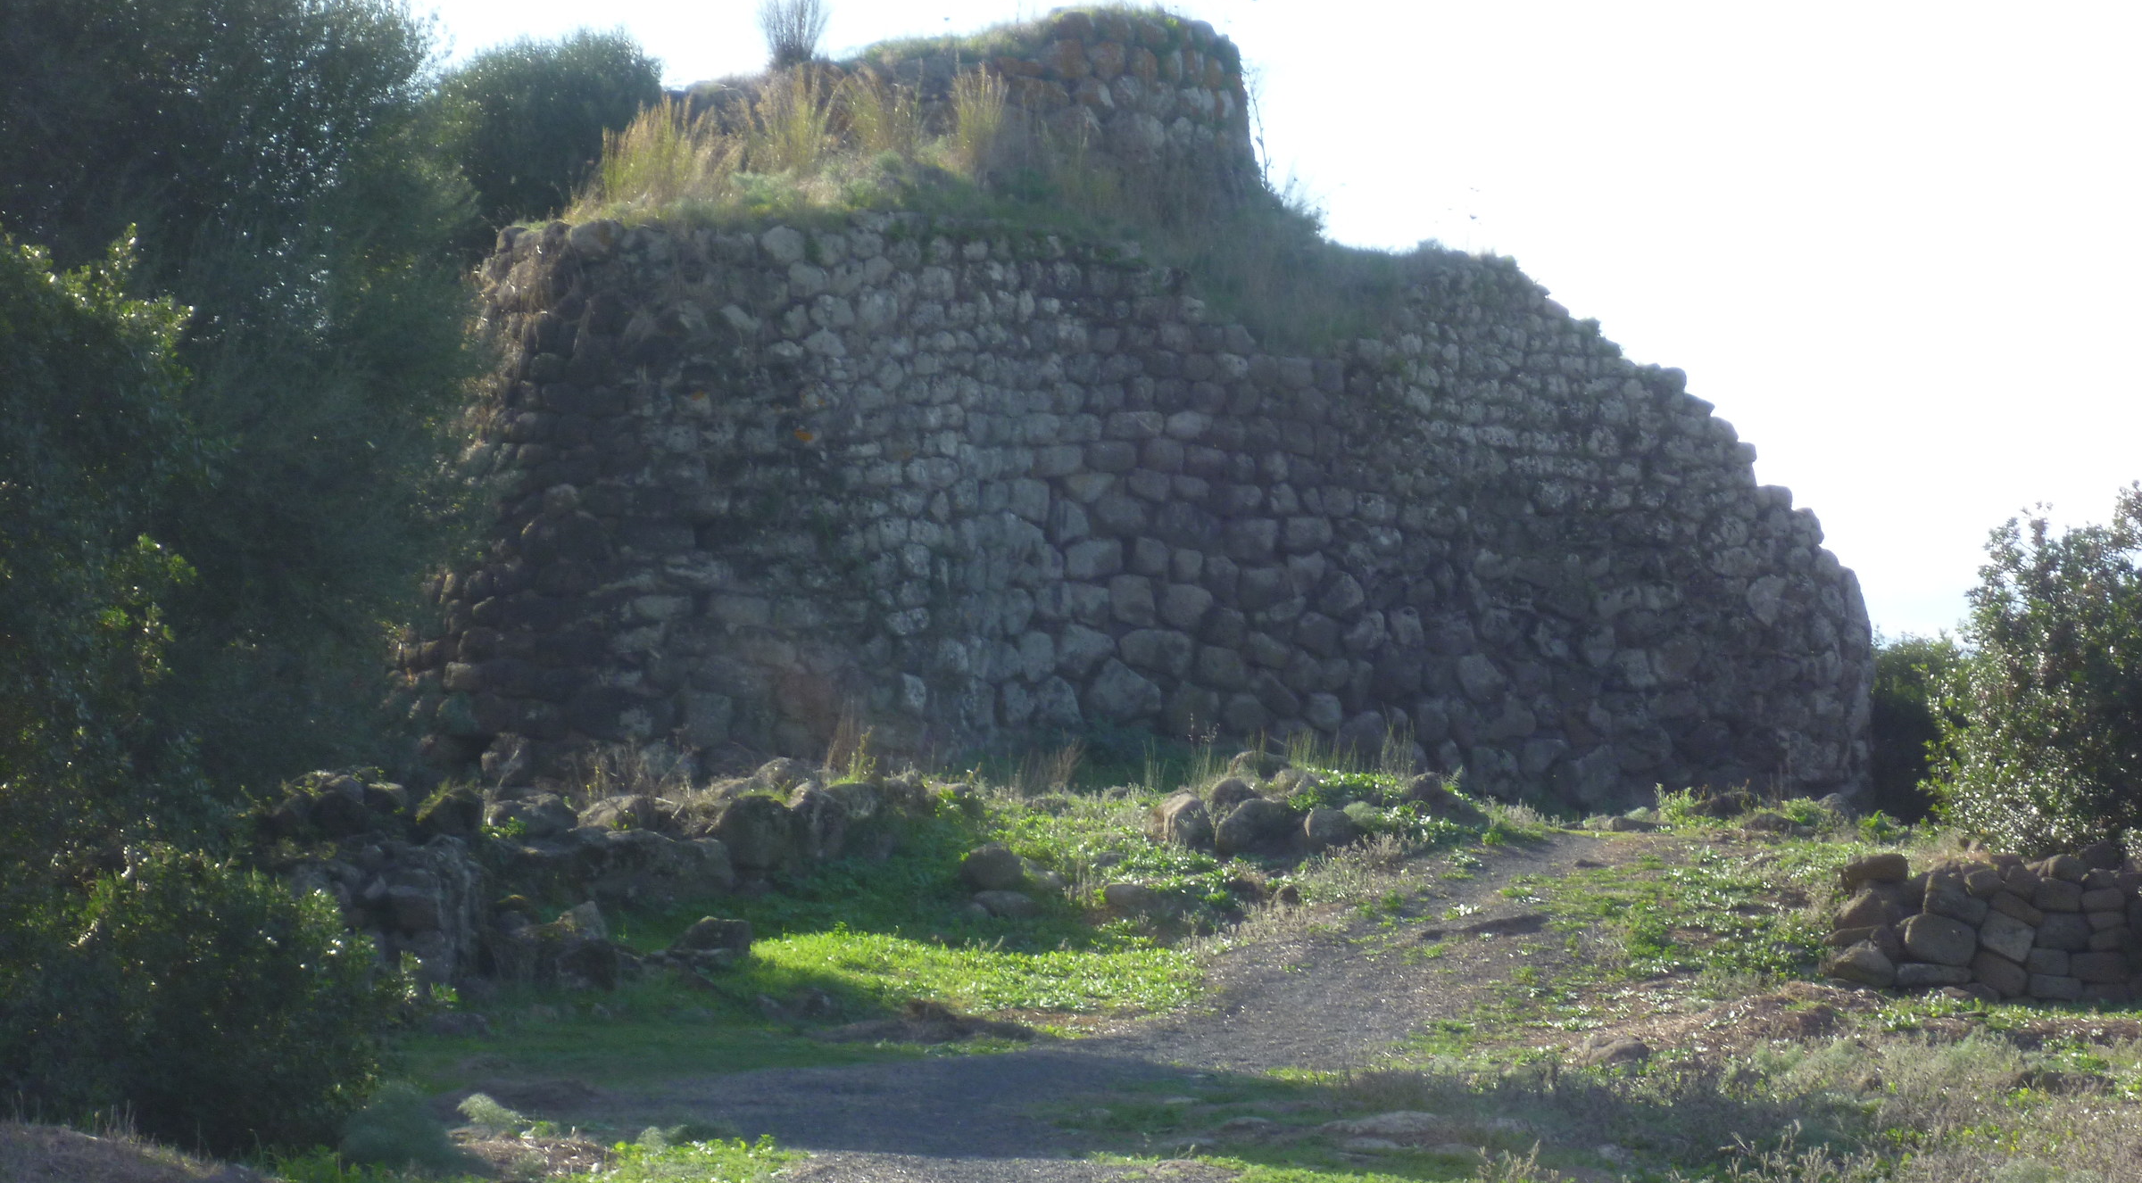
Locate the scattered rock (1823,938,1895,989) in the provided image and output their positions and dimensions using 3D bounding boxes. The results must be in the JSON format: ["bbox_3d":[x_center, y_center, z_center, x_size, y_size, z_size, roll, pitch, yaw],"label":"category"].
[{"bbox_3d":[4.832,2.283,53.000,0.440,0.297,0.360,0,-1,0],"label":"scattered rock"}]

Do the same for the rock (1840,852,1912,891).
[{"bbox_3d":[6.497,2.258,70.000,0.568,0.311,0.420,0,-1,0],"label":"rock"}]

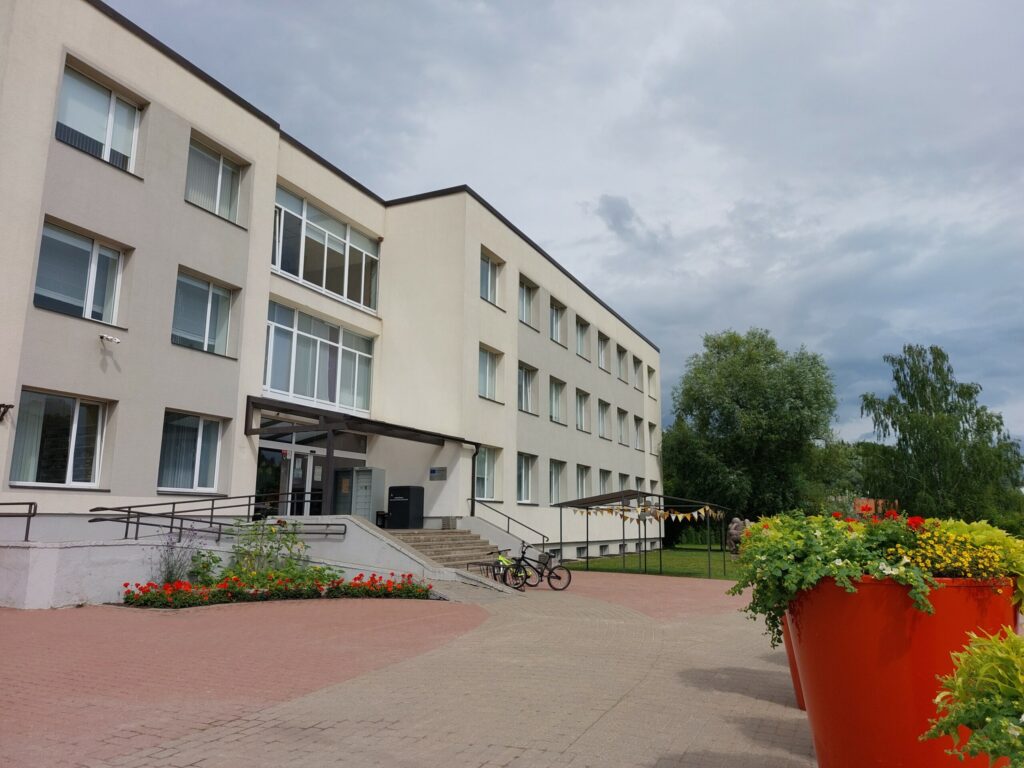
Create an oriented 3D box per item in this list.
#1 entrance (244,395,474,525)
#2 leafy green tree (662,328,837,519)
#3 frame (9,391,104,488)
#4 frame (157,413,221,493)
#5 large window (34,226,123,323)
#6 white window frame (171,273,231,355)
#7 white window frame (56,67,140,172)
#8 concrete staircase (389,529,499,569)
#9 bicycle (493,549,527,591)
[{"bbox_3d":[-4.074,2.285,19.304,3.200,3.350,5.500,-5,-12,25],"label":"entrance"},{"bbox_3d":[17.644,3.578,50.571,12.000,15.550,12.300,-5,-12,25],"label":"leafy green tree"},{"bbox_3d":[-8.639,1.063,13.430,0.200,1.720,1.870,-5,-12,25],"label":"frame"},{"bbox_3d":[-7.393,1.561,16.054,0.200,1.720,1.870,-5,-12,25],"label":"frame"},{"bbox_3d":[-8.621,-2.130,14.027,0.200,1.720,1.870,-5,-12,25],"label":"large window"},{"bbox_3d":[-7.375,-1.632,16.651,0.200,1.720,1.870,-5,-12,25],"label":"white window frame"},{"bbox_3d":[-8.602,-5.384,14.636,0.200,1.720,1.870,-5,-12,25],"label":"white window frame"},{"bbox_3d":[-1.282,4.259,17.592,2.300,1.150,5.200,-5,-12,25],"label":"concrete staircase"},{"bbox_3d":[0.079,4.066,15.649,1.380,0.870,0.580,10,-14,-42],"label":"bicycle"}]

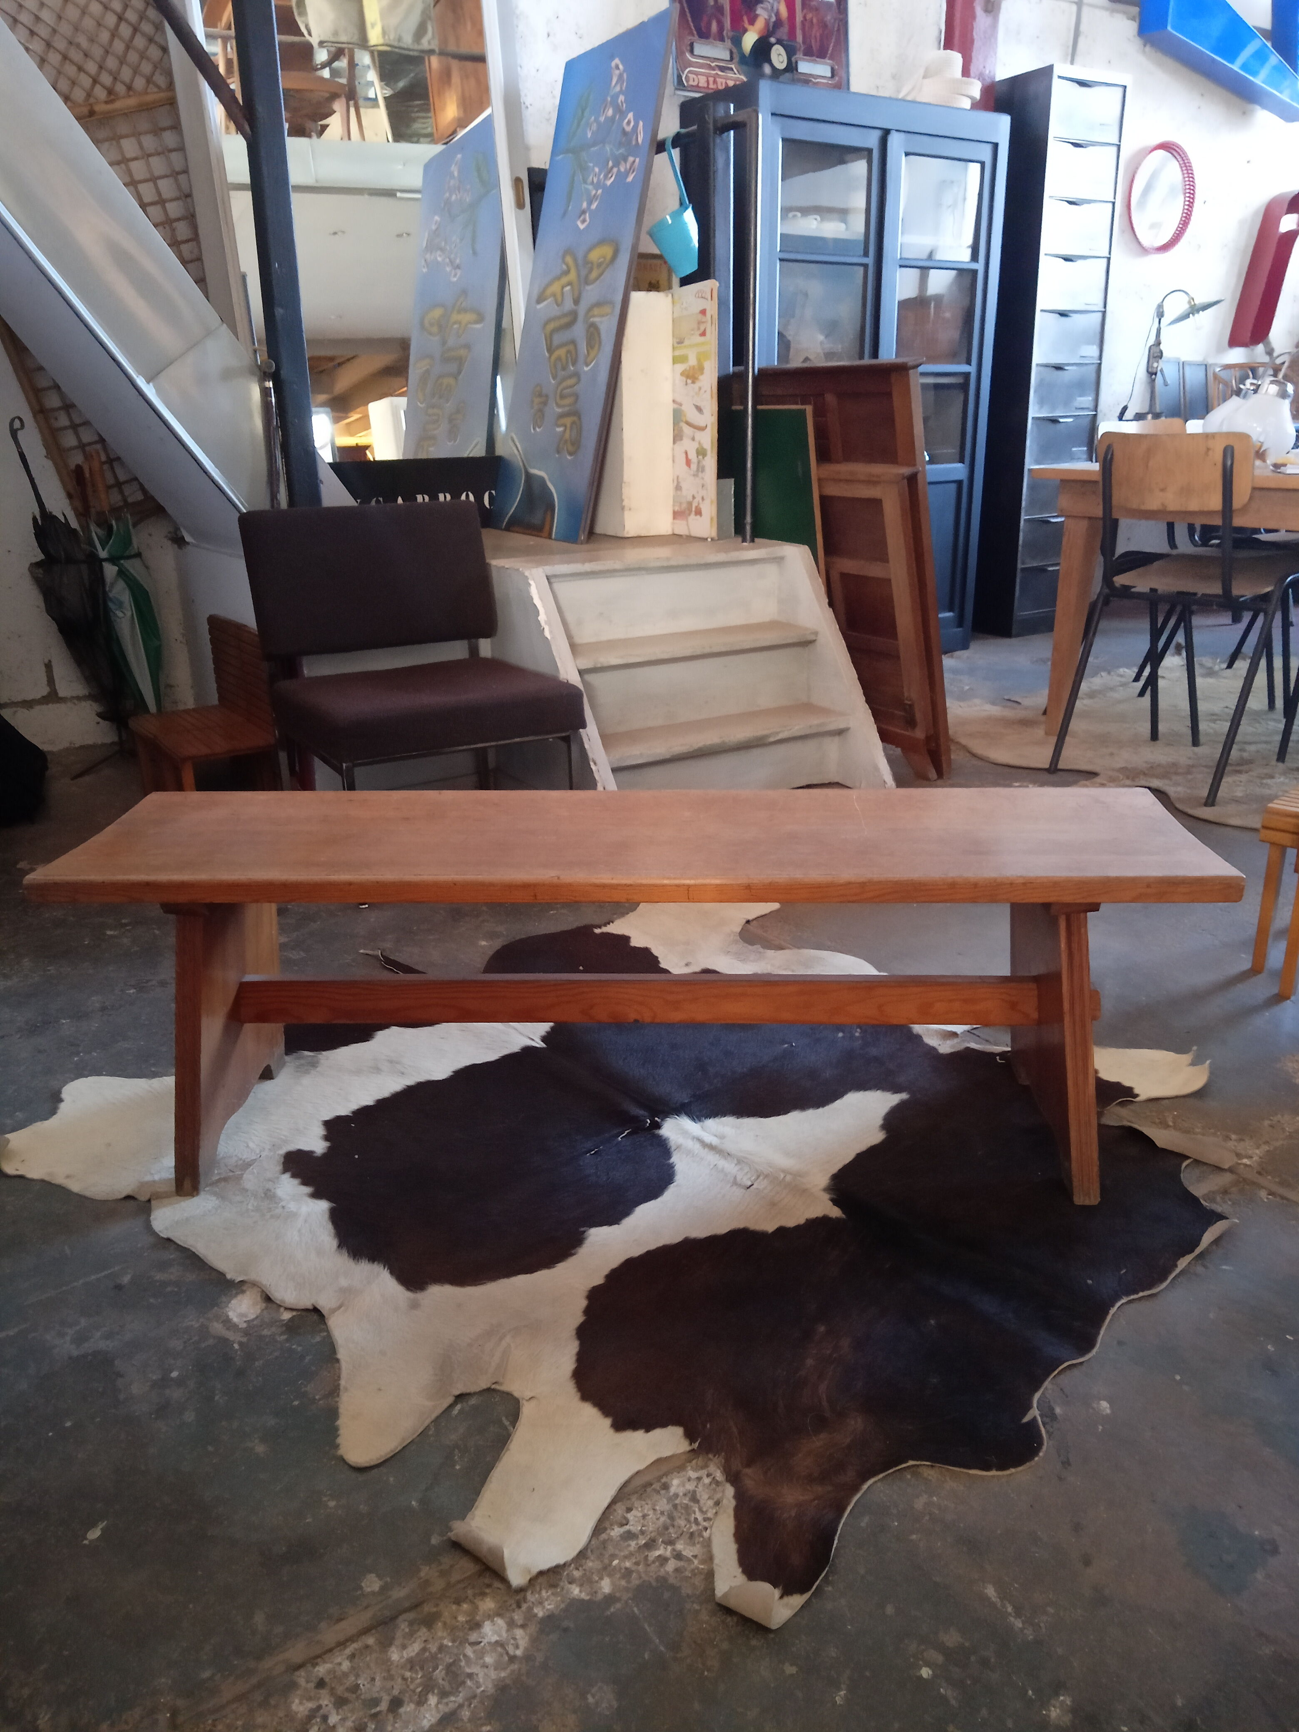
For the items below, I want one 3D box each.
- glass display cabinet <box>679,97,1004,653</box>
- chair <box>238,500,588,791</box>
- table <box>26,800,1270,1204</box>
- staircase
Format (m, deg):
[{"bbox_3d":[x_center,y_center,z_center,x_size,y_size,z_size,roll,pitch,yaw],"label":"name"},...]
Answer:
[{"bbox_3d":[0.680,-1.644,4.612,1.100,1.823,0.394,-14,24,-32],"label":"glass display cabinet"},{"bbox_3d":[-0.518,-0.396,2.875,0.545,0.734,0.650,-11,23,-26],"label":"chair"},{"bbox_3d":[-0.017,0.167,1.746,1.410,0.450,0.357,0,20,2],"label":"table"},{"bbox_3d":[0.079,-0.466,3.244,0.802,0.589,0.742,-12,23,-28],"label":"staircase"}]

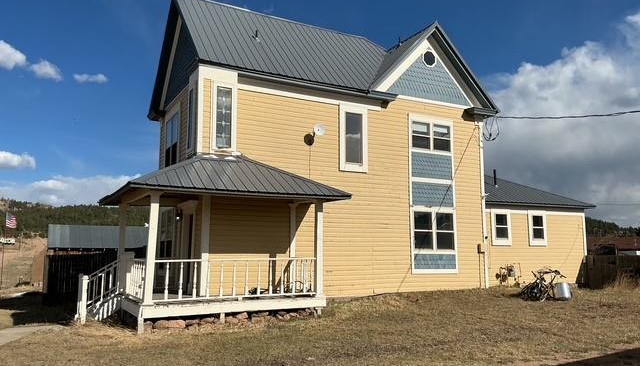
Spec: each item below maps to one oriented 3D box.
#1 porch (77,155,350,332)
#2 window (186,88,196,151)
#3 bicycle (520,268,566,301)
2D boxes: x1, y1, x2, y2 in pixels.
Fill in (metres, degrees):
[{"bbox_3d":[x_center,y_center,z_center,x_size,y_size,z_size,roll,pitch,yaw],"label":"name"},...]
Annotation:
[{"bbox_3d":[-2.847,1.358,13.798,5.897,4.222,4.411,4,-8,-29],"label":"porch"},{"bbox_3d":[-3.430,-1.720,14.345,0.100,1.720,0.740,4,-8,-29],"label":"window"},{"bbox_3d":[6.836,3.104,16.400,1.550,1.020,0.580,4,-8,-29],"label":"bicycle"}]

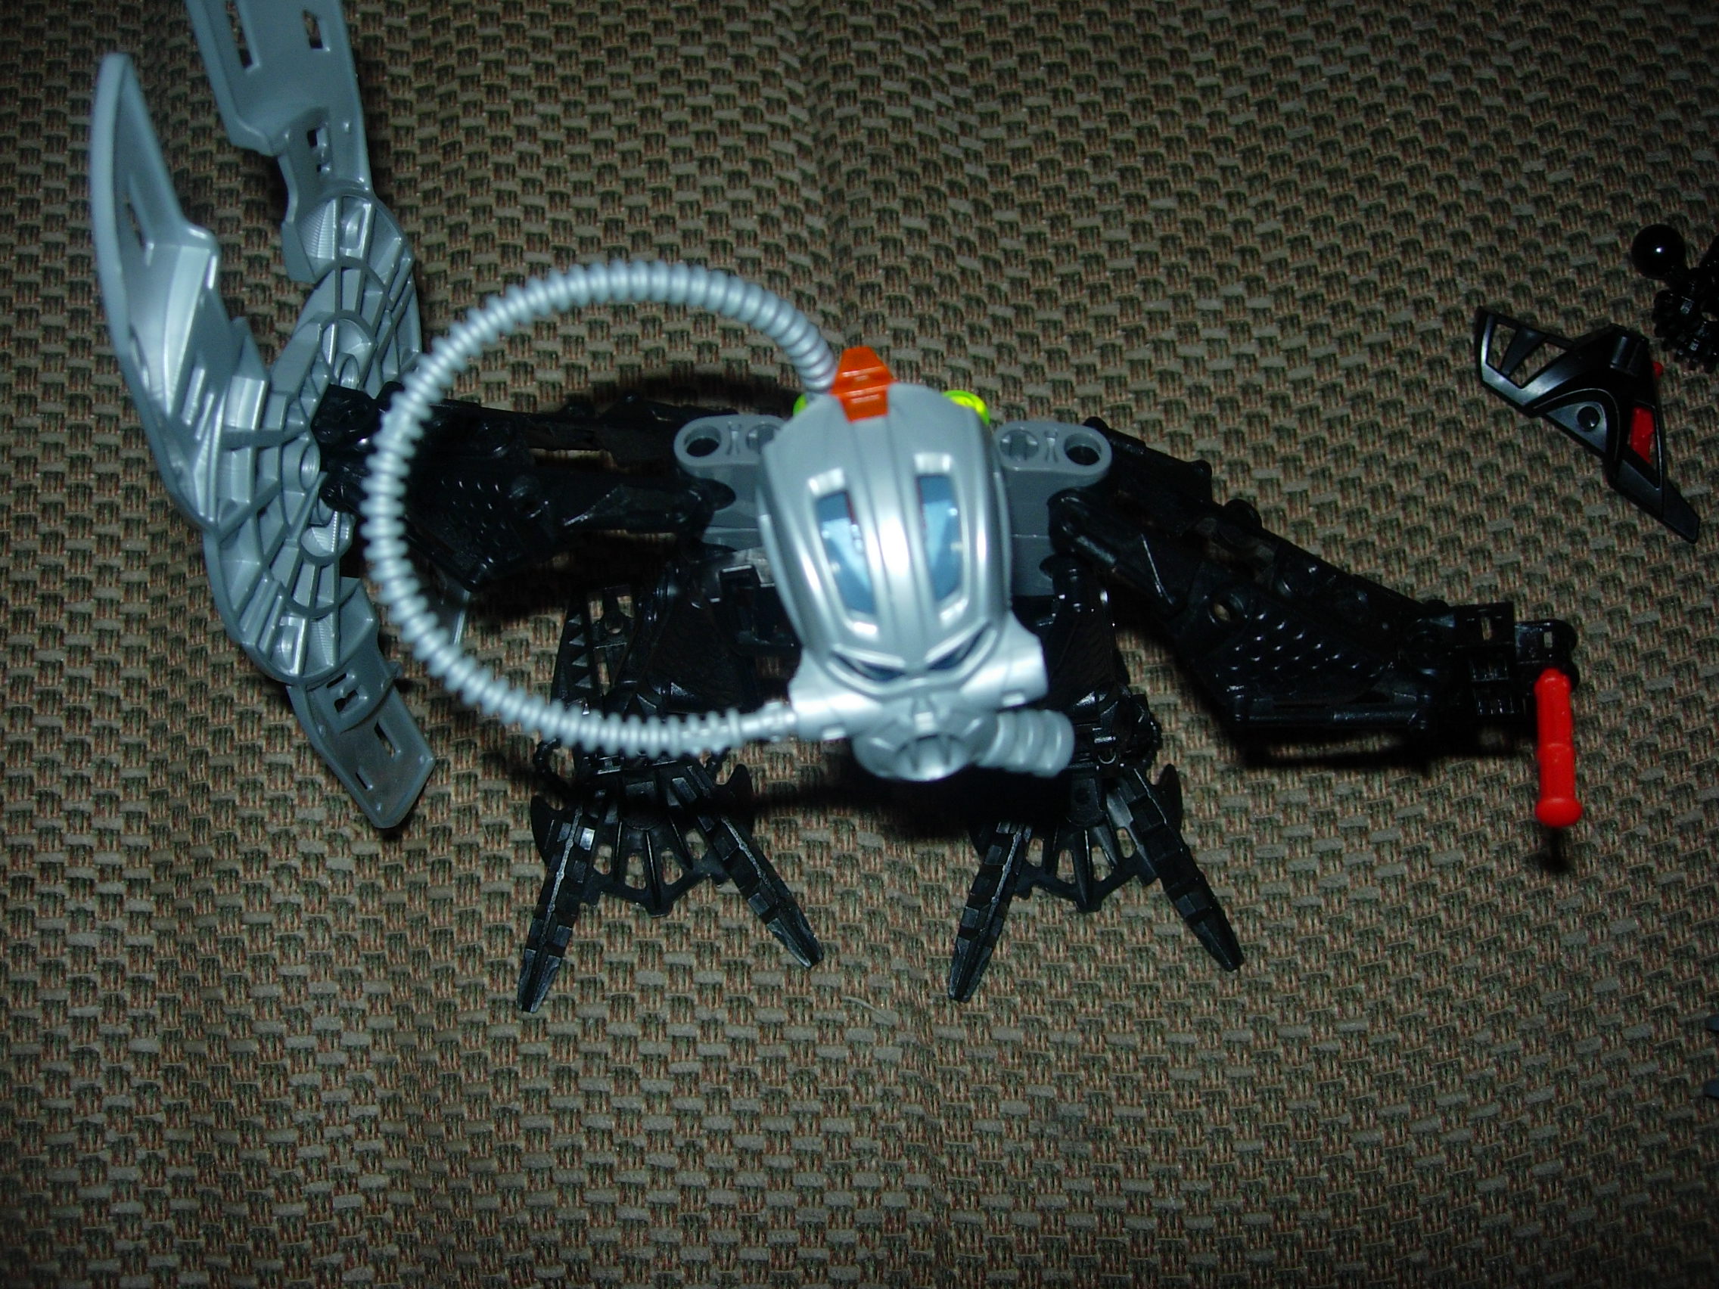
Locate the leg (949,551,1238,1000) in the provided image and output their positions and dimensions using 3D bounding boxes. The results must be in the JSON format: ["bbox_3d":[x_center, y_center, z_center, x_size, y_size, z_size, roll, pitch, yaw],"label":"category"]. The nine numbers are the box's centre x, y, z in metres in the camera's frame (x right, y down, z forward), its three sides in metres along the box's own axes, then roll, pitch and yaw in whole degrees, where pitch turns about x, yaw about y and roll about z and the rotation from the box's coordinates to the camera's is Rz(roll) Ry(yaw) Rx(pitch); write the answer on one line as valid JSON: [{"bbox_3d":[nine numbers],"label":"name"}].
[{"bbox_3d":[0.040,0.021,0.291,0.050,0.083,0.055,-4,68,-2],"label":"leg"}]

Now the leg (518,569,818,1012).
[{"bbox_3d":[-0.033,0.021,0.291,0.051,0.083,0.055,-4,68,-2],"label":"leg"}]

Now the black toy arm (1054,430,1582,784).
[{"bbox_3d":[0.061,-0.004,0.259,0.075,0.025,0.030,21,68,-11],"label":"black toy arm"}]

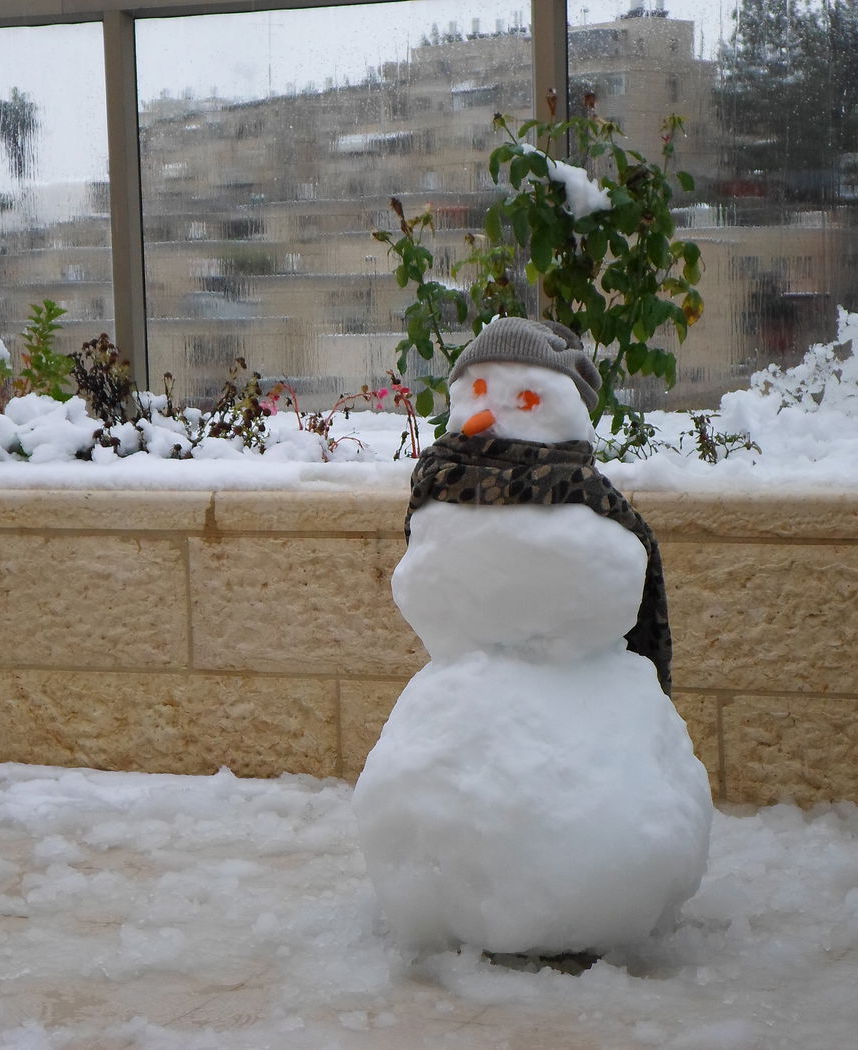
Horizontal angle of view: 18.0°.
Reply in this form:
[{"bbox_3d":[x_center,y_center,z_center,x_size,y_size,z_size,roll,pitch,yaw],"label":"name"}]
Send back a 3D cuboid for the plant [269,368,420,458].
[{"bbox_3d":[-0.163,-0.211,5.200,0.280,0.175,0.200,1,5,22],"label":"plant"}]

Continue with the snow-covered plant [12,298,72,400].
[{"bbox_3d":[-0.800,-0.358,5.600,0.125,0.220,0.125,1,5,22],"label":"snow-covered plant"}]

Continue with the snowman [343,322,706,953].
[{"bbox_3d":[0.137,0.148,3.550,0.470,0.835,0.450,1,5,22],"label":"snowman"}]

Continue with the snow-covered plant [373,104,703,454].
[{"bbox_3d":[0.209,-0.465,5.150,0.640,0.680,0.500,1,5,22],"label":"snow-covered plant"}]

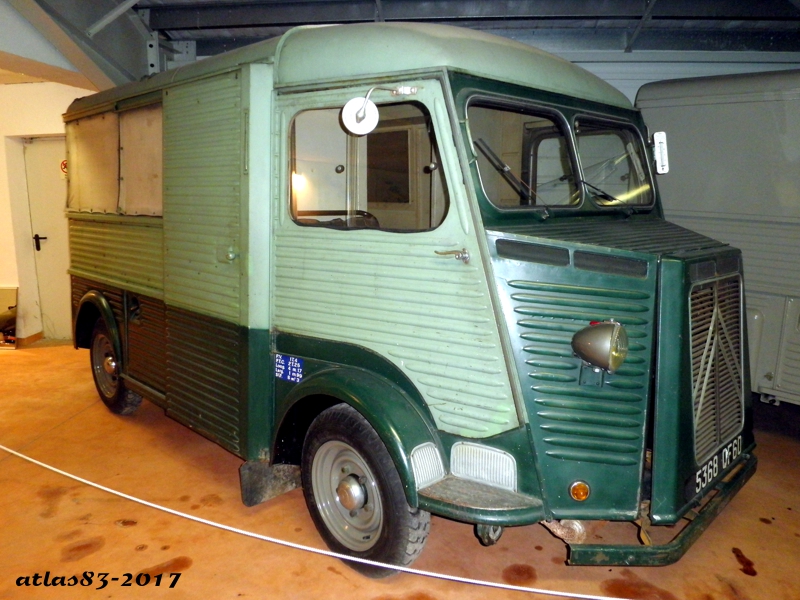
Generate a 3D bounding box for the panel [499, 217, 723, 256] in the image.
[{"bbox_3d":[0.939,-0.254,2.313,0.420,0.070,1.420,23,22,40],"label":"panel"}]

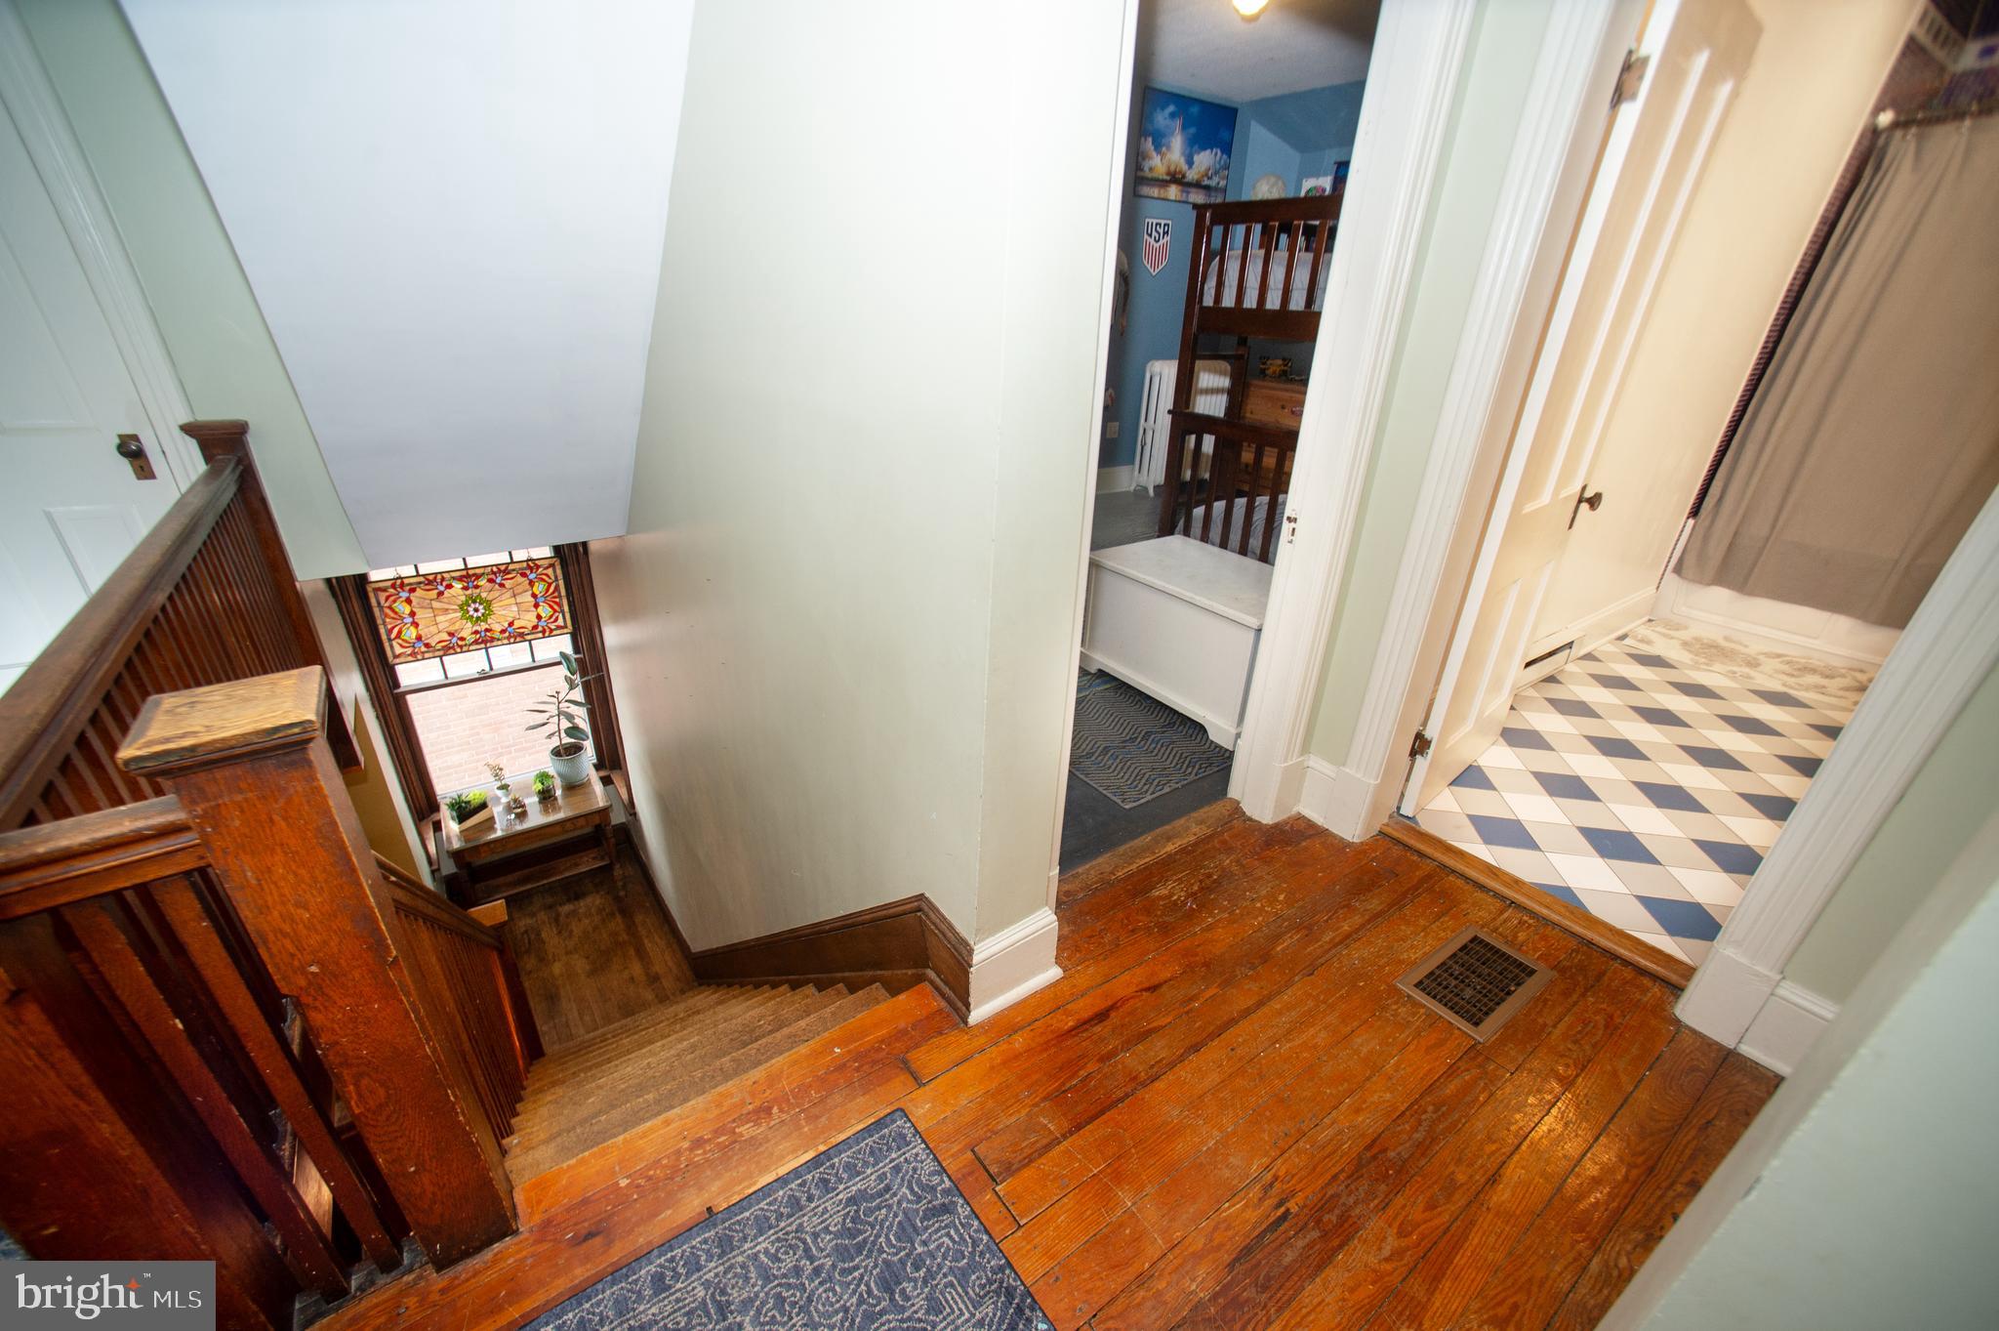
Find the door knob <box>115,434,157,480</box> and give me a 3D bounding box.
[{"bbox_3d":[-2.669,-0.645,2.403,0.055,0.145,0.065,-15,31,-32],"label":"door knob"}]

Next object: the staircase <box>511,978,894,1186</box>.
[{"bbox_3d":[-1.348,1.510,3.091,0.860,2.360,2.660,-17,32,-34],"label":"staircase"}]

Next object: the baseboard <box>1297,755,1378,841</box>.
[{"bbox_3d":[1.023,0.398,2.345,0.045,0.215,0.200,-17,32,-34],"label":"baseboard"}]

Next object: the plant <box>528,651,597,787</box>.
[{"bbox_3d":[-2.981,0.375,5.307,0.400,0.960,0.340,-15,31,-32],"label":"plant"}]

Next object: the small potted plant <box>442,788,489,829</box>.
[{"bbox_3d":[-3.431,0.934,5.035,0.150,0.160,0.210,18,30,29],"label":"small potted plant"}]

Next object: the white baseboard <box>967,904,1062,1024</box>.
[{"bbox_3d":[0.036,0.663,1.735,0.258,0.200,0.036,-15,31,-32],"label":"white baseboard"}]

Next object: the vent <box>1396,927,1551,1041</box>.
[{"bbox_3d":[1.150,0.749,1.868,0.360,0.012,0.197,-15,31,-32],"label":"vent"}]

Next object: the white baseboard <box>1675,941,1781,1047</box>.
[{"bbox_3d":[1.606,0.726,1.713,0.032,0.217,0.113,-17,32,-34],"label":"white baseboard"}]

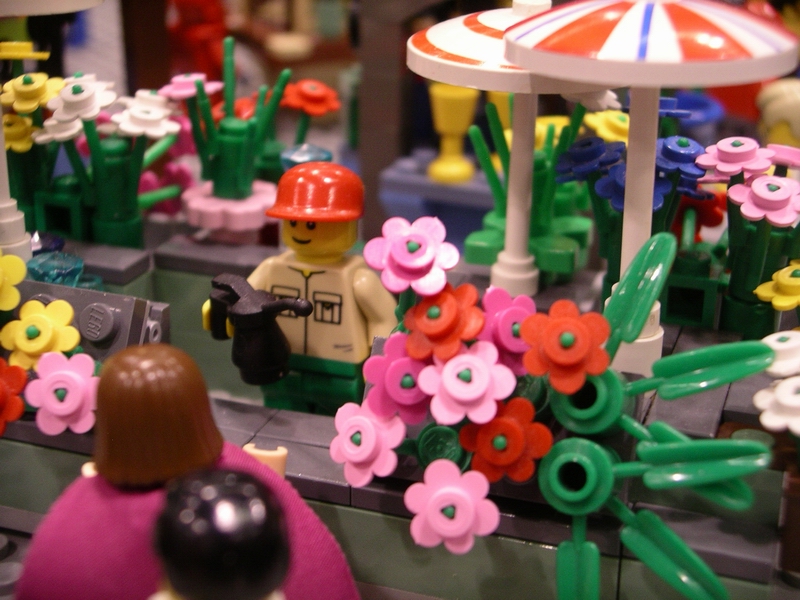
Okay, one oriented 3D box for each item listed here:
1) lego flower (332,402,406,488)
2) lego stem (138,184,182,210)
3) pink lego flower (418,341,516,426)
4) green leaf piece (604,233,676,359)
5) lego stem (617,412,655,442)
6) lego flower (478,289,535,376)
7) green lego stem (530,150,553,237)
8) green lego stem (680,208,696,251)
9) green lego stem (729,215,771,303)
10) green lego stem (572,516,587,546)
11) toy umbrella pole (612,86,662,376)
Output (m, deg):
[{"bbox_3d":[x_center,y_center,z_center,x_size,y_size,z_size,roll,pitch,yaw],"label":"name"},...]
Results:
[{"bbox_3d":[-0.004,0.016,0.161,0.010,0.010,0.003,34,0,42],"label":"lego flower"},{"bbox_3d":[-0.037,-0.016,0.220,0.007,0.002,0.002,-19,0,0],"label":"lego stem"},{"bbox_3d":[0.007,0.008,0.148,0.010,0.010,0.003,4,-19,10],"label":"pink lego flower"},{"bbox_3d":[0.026,0.000,0.154,0.004,0.015,0.002,25,13,0],"label":"green leaf piece"},{"bbox_3d":[0.026,0.014,0.157,0.004,0.001,0.001,36,0,0],"label":"lego stem"},{"bbox_3d":[0.012,0.003,0.152,0.010,0.010,0.003,-8,-6,-23],"label":"lego flower"},{"bbox_3d":[0.020,-0.015,0.203,0.003,0.013,0.003,1,20,0],"label":"green lego stem"},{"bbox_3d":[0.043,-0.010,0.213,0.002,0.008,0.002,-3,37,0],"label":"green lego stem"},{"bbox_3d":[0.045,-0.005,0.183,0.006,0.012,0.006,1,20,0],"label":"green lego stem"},{"bbox_3d":[0.019,0.025,0.153,0.001,0.003,0.001,0,0,0],"label":"green lego stem"},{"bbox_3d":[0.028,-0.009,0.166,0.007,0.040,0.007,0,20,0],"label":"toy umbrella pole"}]

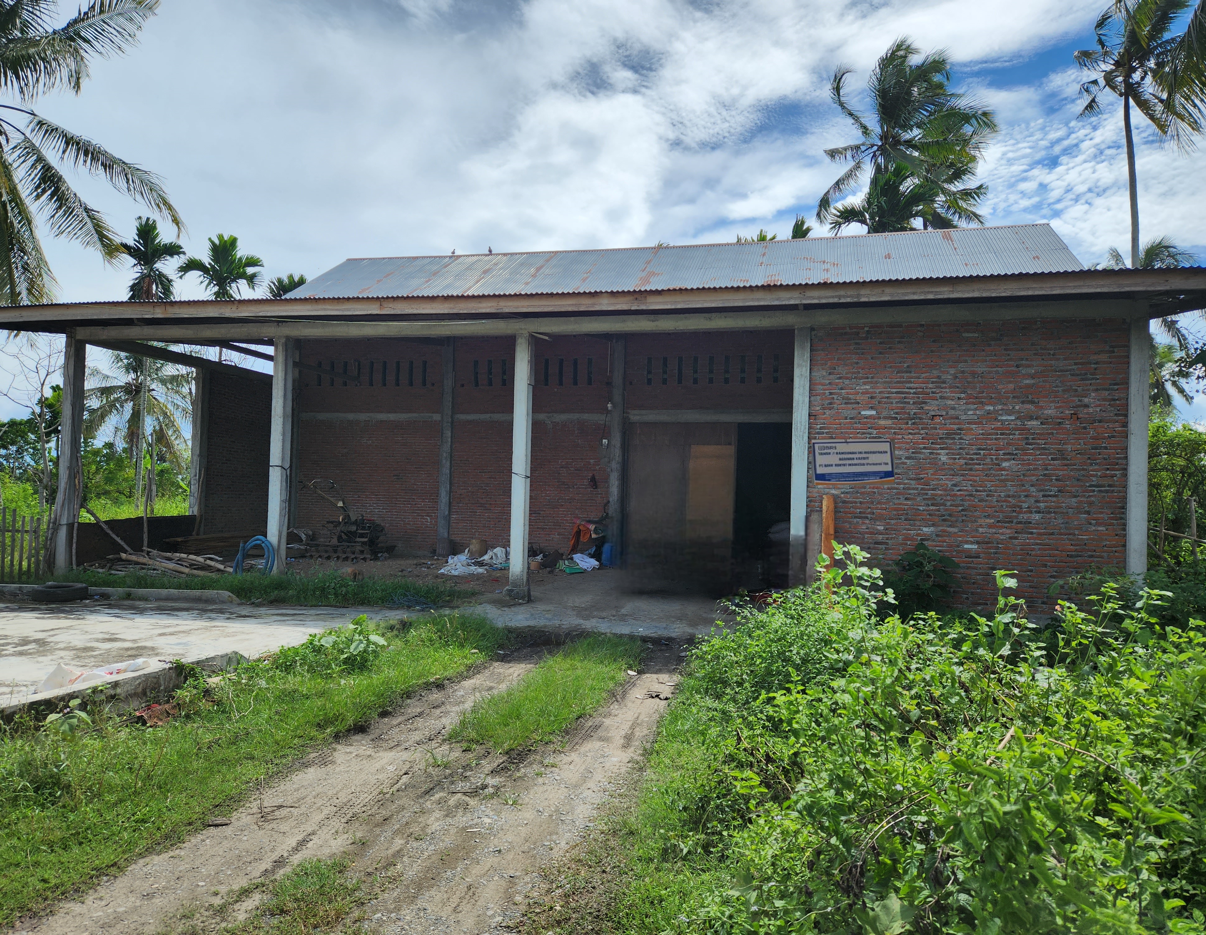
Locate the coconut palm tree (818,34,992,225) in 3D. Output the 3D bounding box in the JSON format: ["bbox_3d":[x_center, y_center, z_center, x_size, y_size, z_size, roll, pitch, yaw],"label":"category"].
[{"bbox_3d":[11.464,-6.887,31.833,7.000,19.447,7.000,1,-2,13],"label":"coconut palm tree"}]

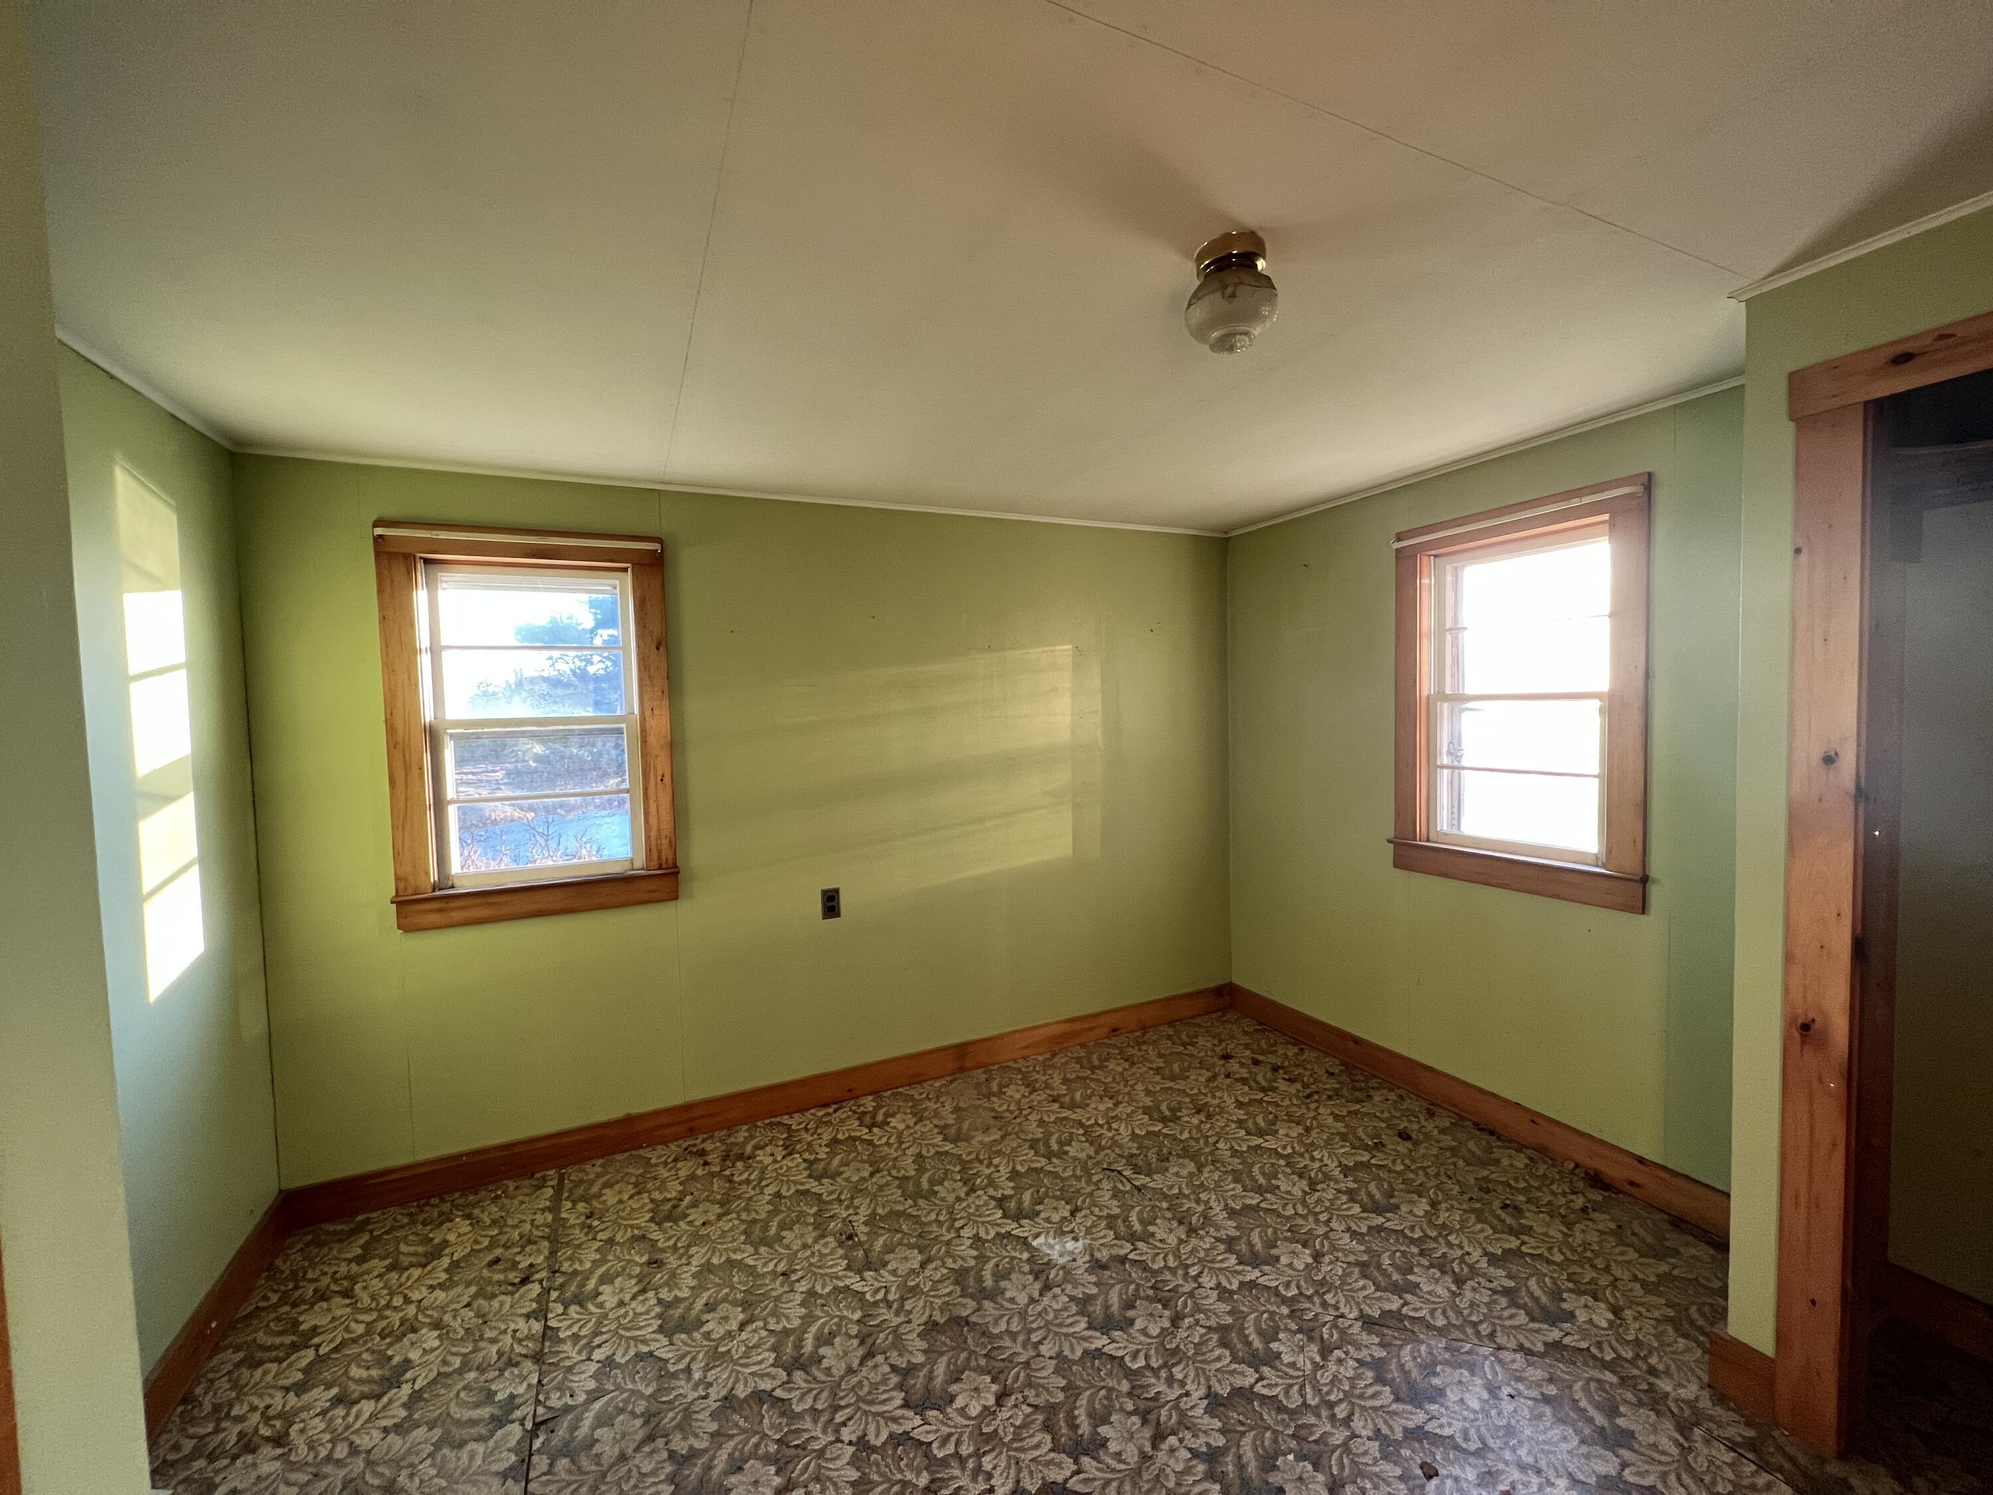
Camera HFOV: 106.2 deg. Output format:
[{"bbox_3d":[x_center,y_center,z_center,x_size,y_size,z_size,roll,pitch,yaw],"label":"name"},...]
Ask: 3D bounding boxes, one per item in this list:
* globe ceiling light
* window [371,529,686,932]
[{"bbox_3d":[0.442,-0.842,1.408,0.166,0.167,0.166,-1,2,0],"label":"globe ceiling light"},{"bbox_3d":[-1.526,-0.075,2.495,0.815,1.272,0.120,-2,3,-24],"label":"window"}]

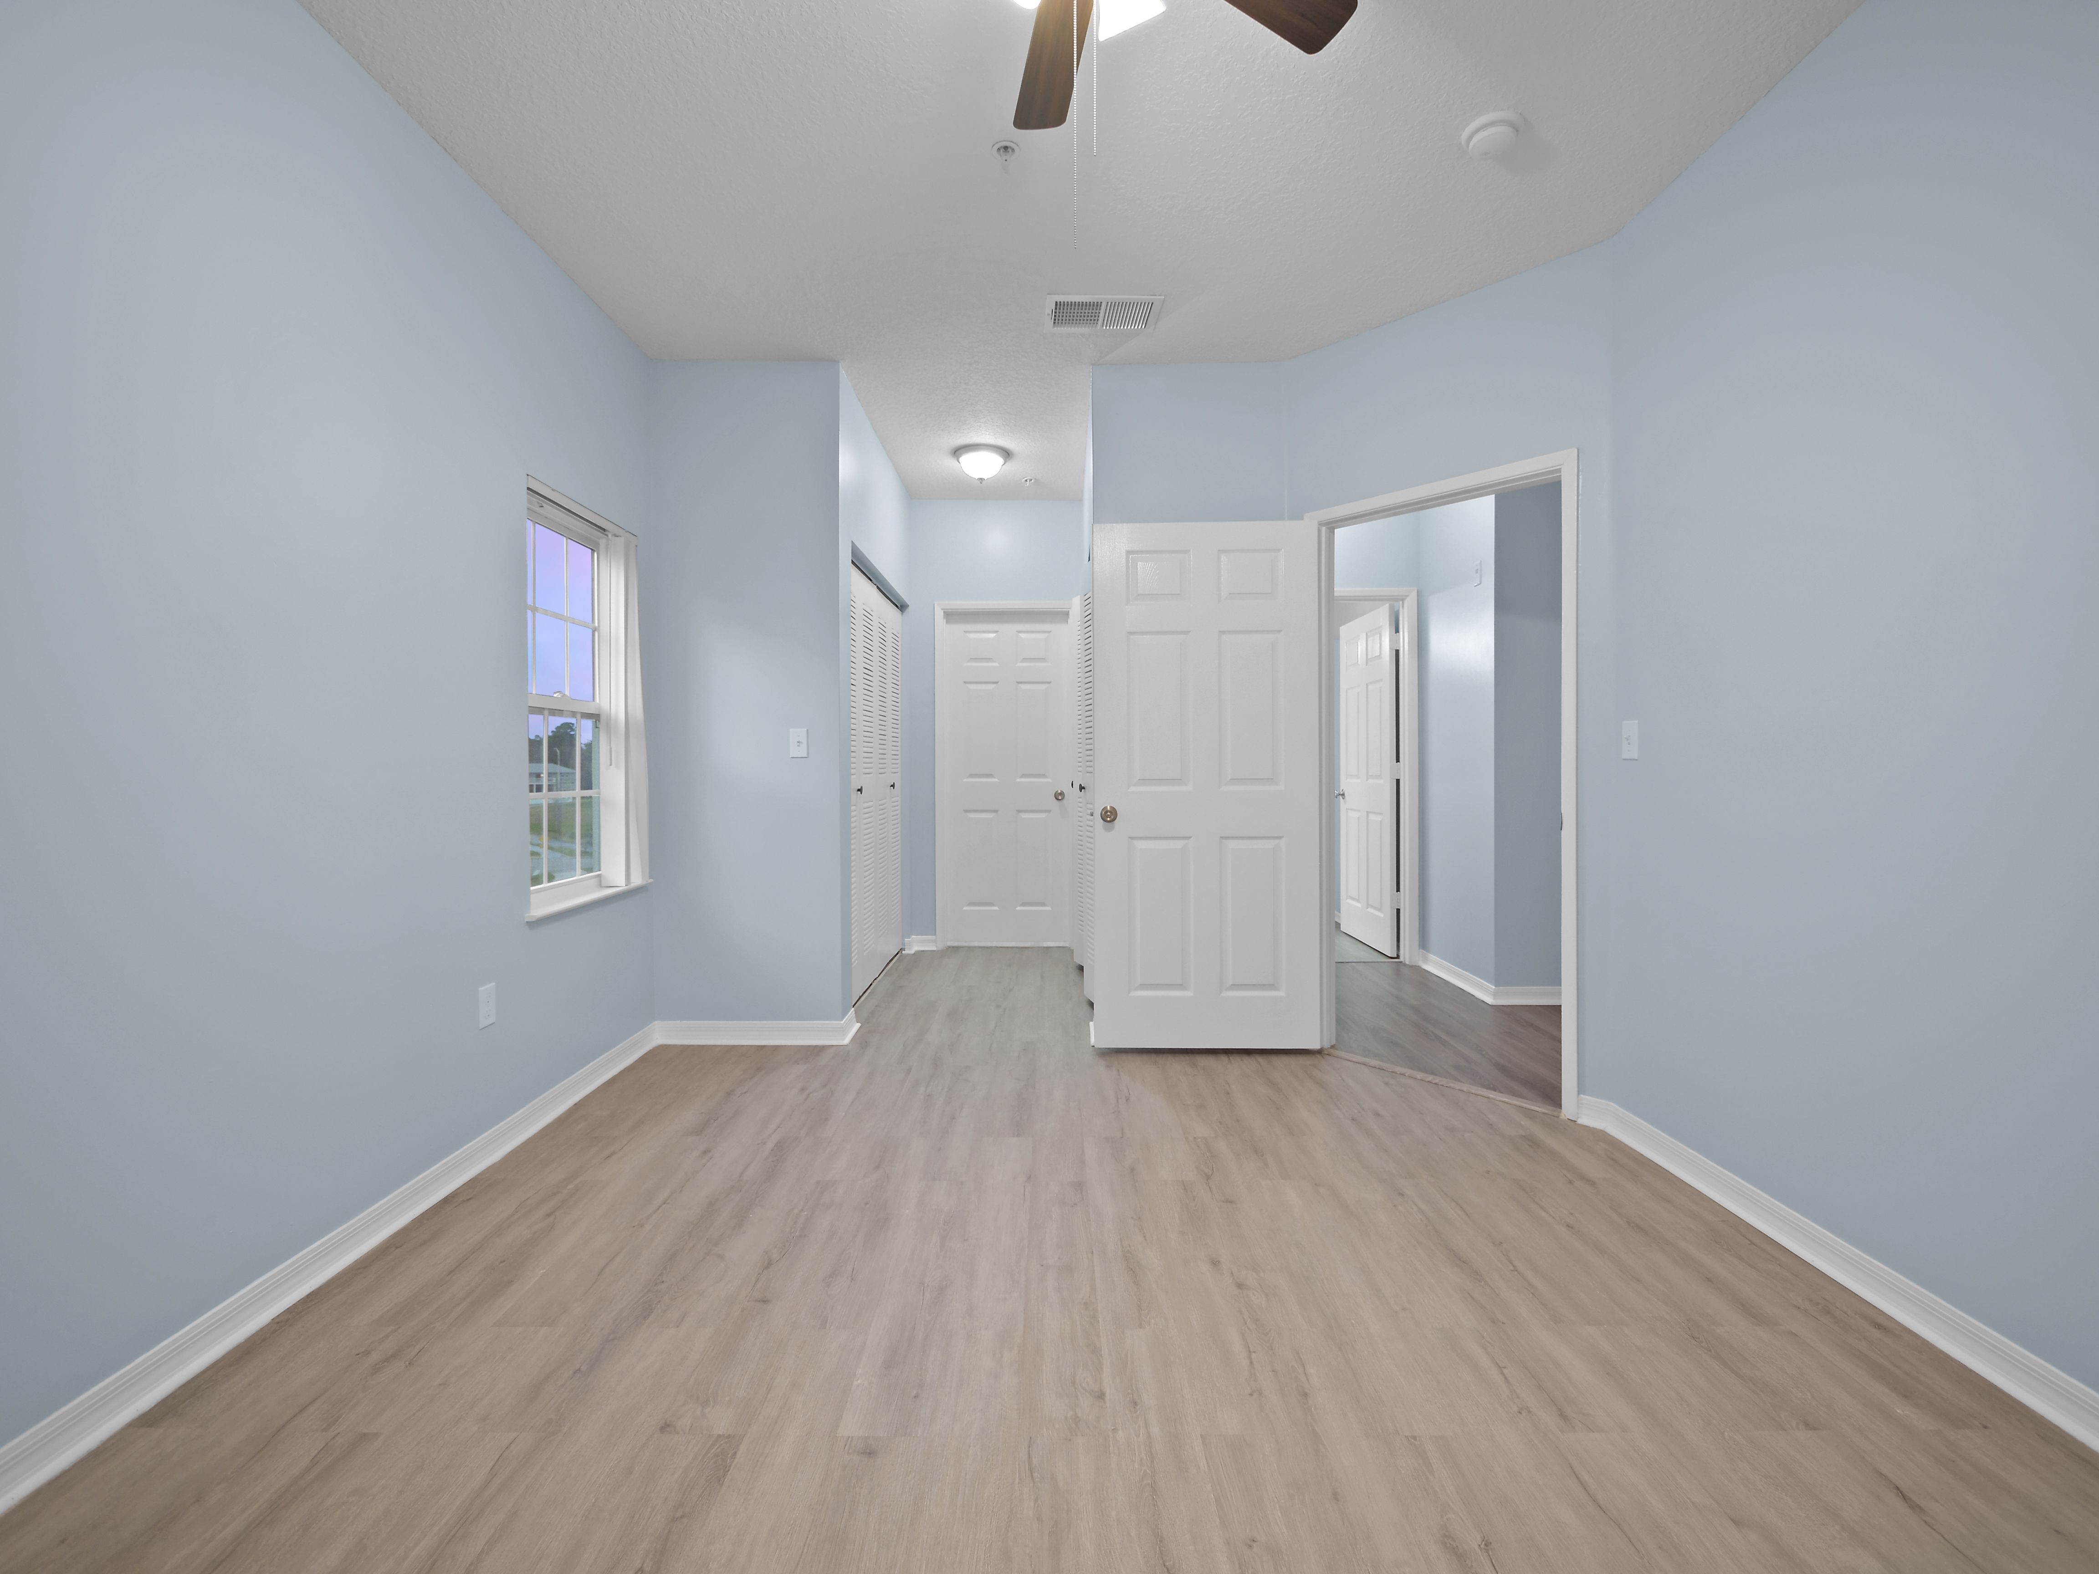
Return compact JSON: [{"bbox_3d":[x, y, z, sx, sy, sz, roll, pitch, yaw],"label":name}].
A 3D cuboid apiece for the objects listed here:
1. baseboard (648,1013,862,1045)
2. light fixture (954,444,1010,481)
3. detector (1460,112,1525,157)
[{"bbox_3d":[-1.198,0.991,3.505,0.780,0.092,0.200,0,1,0],"label":"baseboard"},{"bbox_3d":[-0.349,-1.643,4.395,0.305,0.140,0.305,0,1,0],"label":"light fixture"},{"bbox_3d":[1.126,-1.640,2.154,0.140,0.046,0.140,0,1,0],"label":"detector"}]

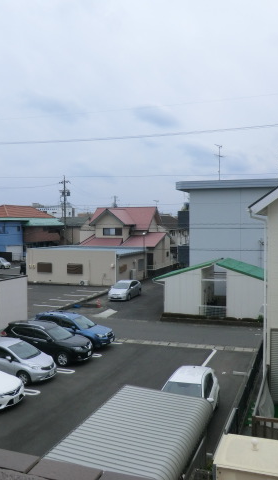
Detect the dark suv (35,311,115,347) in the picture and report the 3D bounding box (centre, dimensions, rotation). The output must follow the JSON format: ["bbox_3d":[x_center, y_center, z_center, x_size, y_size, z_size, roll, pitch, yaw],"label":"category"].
[{"bbox_3d":[-3.613,5.027,25.175,4.450,1.590,1.790,1,2,21],"label":"dark suv"}]

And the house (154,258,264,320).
[{"bbox_3d":[5.667,3.227,30.659,8.534,3.860,4.400,1,2,22],"label":"house"}]

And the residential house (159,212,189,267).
[{"bbox_3d":[5.521,0.203,71.000,9.000,8.300,8.000,0,2,20],"label":"residential house"}]

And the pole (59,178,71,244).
[{"bbox_3d":[-11.992,-3.510,71.920,1.900,13.700,1.000,1,2,20],"label":"pole"}]

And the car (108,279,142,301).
[{"bbox_3d":[-1.156,4.409,39.300,1.740,1.490,4.420,1,2,21],"label":"car"}]

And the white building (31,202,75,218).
[{"bbox_3d":[-27.094,-4.385,139.931,15.000,14.200,11.000,0,2,-2],"label":"white building"}]

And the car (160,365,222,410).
[{"bbox_3d":[1.630,5.402,14.850,1.700,1.470,4.400,0,2,20],"label":"car"}]

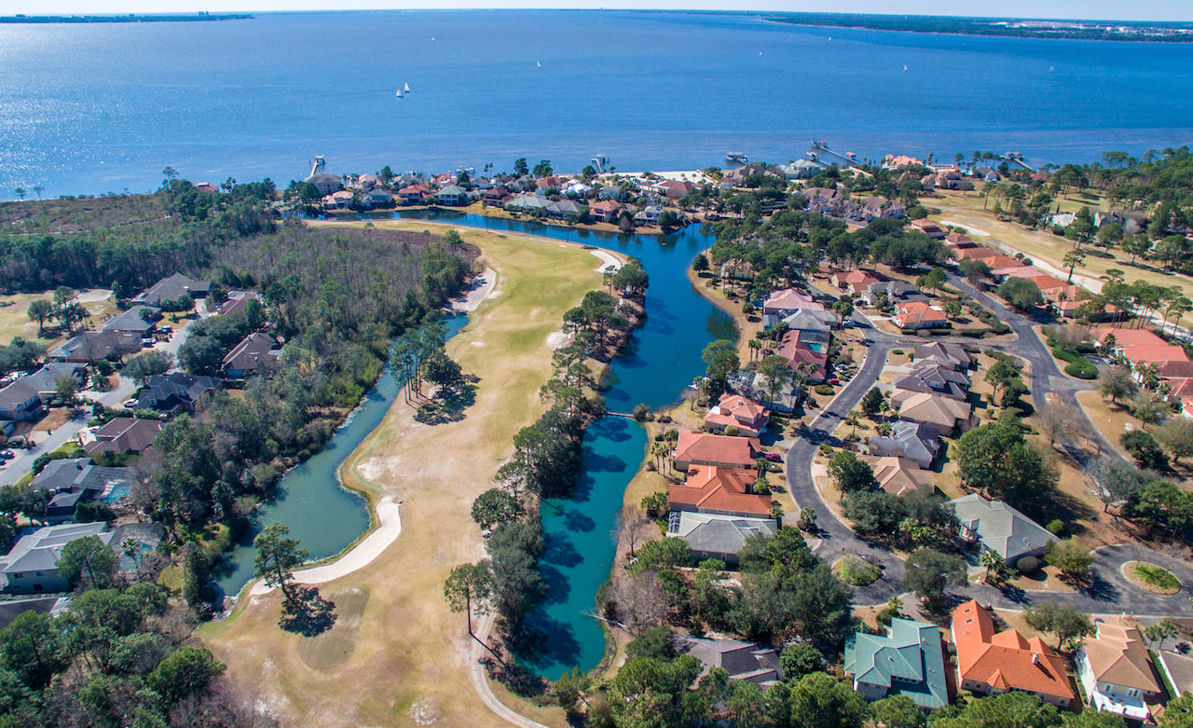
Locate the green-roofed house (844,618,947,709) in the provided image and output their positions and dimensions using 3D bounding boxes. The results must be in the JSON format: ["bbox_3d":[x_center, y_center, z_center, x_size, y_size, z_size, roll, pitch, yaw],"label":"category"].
[{"bbox_3d":[58.490,56.300,130.110,18.500,8.500,19.500,8,29,13],"label":"green-roofed house"}]

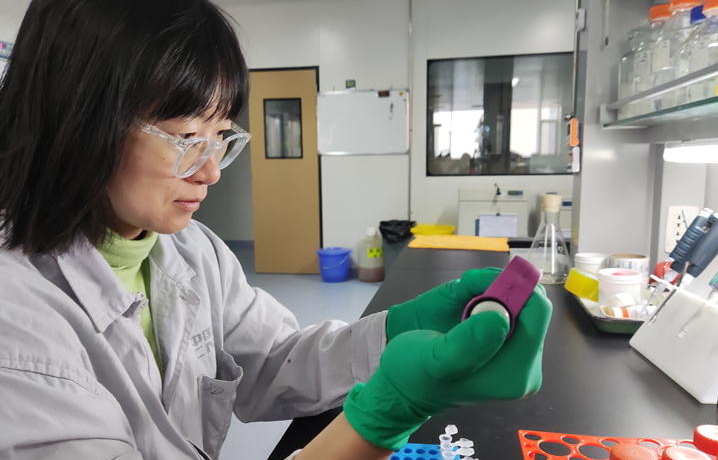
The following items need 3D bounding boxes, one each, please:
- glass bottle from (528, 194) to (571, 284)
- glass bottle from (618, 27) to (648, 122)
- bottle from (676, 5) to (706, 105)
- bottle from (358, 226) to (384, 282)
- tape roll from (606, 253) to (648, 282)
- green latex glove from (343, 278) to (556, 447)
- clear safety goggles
[{"bbox_3d":[0.522,0.023,1.403,0.111,0.230,0.111,1,8,11],"label":"glass bottle"},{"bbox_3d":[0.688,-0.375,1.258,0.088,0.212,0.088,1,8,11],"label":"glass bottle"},{"bbox_3d":[0.653,-0.322,0.978,0.085,0.181,0.085,1,8,11],"label":"bottle"},{"bbox_3d":[0.138,0.231,5.028,0.255,0.505,0.255,1,8,11],"label":"bottle"},{"bbox_3d":[0.600,0.084,1.158,0.096,0.050,0.096,1,8,11],"label":"tape roll"},{"bbox_3d":[0.069,0.105,0.385,0.160,0.083,0.085,-20,0,-6],"label":"green latex glove"},{"bbox_3d":[-0.205,-0.111,0.556,0.138,0.047,0.142,30,20,6],"label":"clear safety goggles"}]

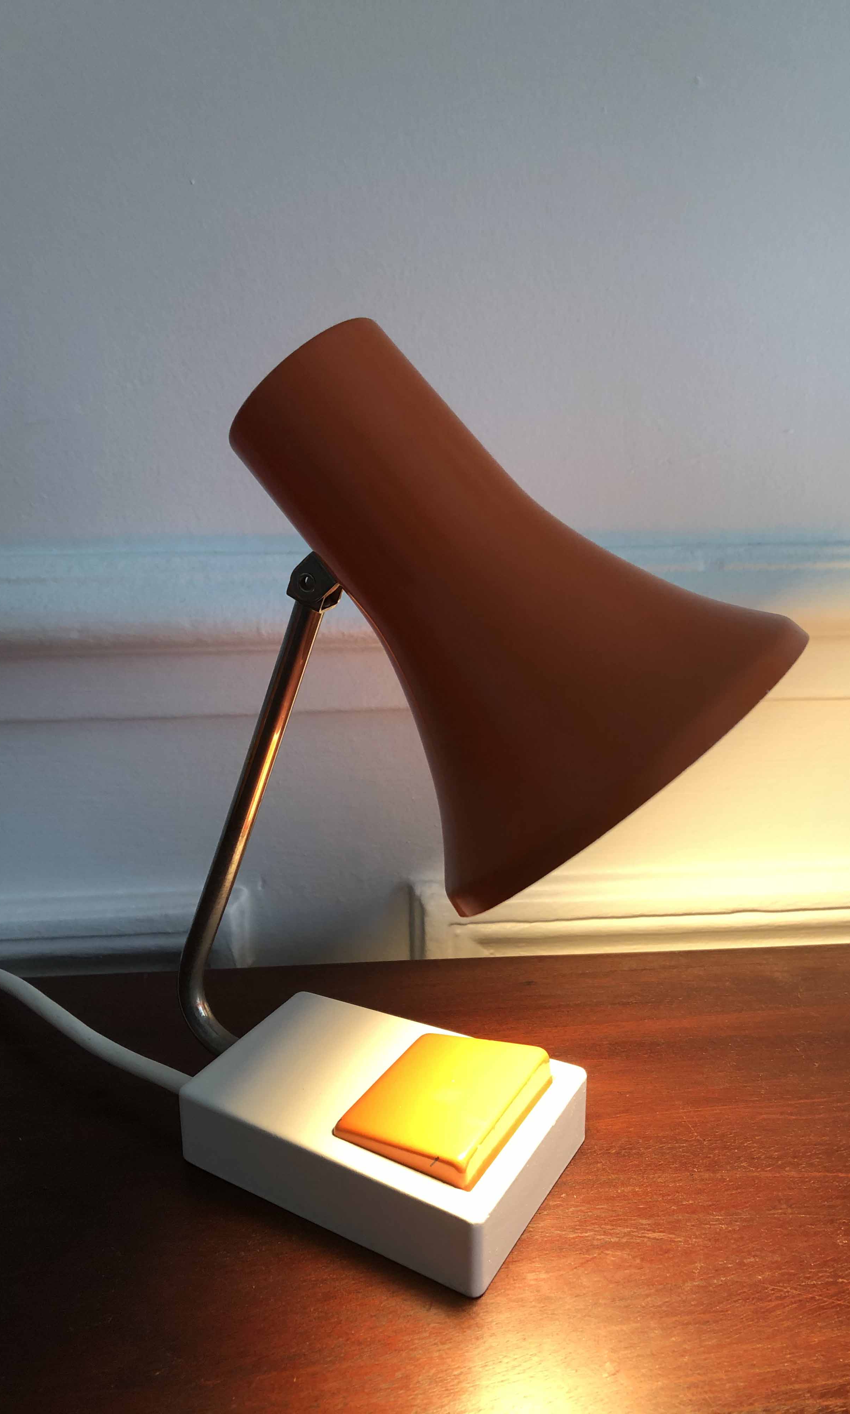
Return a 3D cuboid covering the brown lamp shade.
[{"bbox_3d":[0.011,-0.038,0.331,0.128,0.147,0.128,-40,-1,33],"label":"brown lamp shade"}]

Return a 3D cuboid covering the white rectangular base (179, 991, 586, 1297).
[{"bbox_3d":[-0.015,0.144,0.400,0.119,0.030,0.084,10,20,27],"label":"white rectangular base"}]

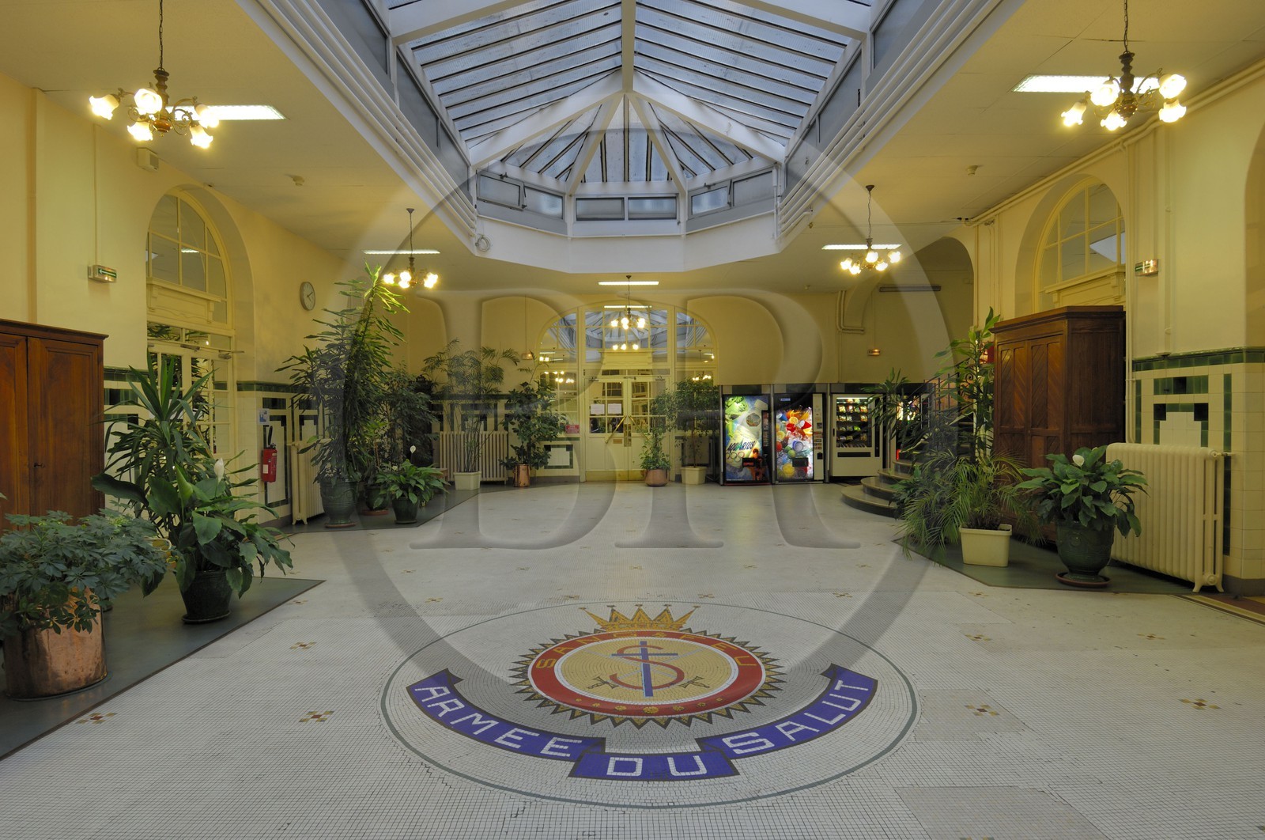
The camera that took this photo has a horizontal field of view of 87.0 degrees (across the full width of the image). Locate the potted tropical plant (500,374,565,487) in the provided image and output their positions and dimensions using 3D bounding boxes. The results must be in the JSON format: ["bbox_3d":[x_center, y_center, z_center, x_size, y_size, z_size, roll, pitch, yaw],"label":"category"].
[{"bbox_3d":[-2.036,0.222,13.600,1.330,2.260,1.150,-1,1,-1],"label":"potted tropical plant"}]

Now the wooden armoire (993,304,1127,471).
[{"bbox_3d":[4.540,0.104,7.220,0.590,2.460,1.390,0,1,0],"label":"wooden armoire"}]

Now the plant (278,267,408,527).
[{"bbox_3d":[-3.952,-0.344,9.100,1.600,3.520,1.420,-1,1,-1],"label":"plant"}]

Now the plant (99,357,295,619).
[{"bbox_3d":[-3.110,0.469,4.740,1.300,1.780,1.220,0,1,0],"label":"plant"}]

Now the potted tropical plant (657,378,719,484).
[{"bbox_3d":[1.131,0.220,13.500,1.250,2.120,1.050,0,1,-1],"label":"potted tropical plant"}]

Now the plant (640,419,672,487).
[{"bbox_3d":[0.480,0.660,13.500,0.670,1.340,0.620,-1,1,-1],"label":"plant"}]

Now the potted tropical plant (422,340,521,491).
[{"bbox_3d":[-3.071,-0.076,12.750,1.800,2.850,1.550,0,1,-1],"label":"potted tropical plant"}]

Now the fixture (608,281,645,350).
[{"bbox_3d":[-0.093,-2.083,12.550,0.670,1.170,0.670,-1,1,-1],"label":"fixture"}]

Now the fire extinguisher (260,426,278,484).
[{"bbox_3d":[-4.180,0.398,7.670,0.180,0.650,0.170,0,1,0],"label":"fire extinguisher"}]

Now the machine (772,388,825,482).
[{"bbox_3d":[3.365,0.375,13.830,0.980,1.840,0.840,-1,1,-1],"label":"machine"}]

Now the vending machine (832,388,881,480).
[{"bbox_3d":[4.563,0.361,13.930,1.020,1.800,0.880,0,1,-1],"label":"vending machine"}]

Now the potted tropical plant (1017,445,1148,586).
[{"bbox_3d":[3.770,0.783,5.590,0.990,1.150,0.980,0,1,0],"label":"potted tropical plant"}]

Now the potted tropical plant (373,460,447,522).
[{"bbox_3d":[-3.028,0.978,9.100,0.970,0.850,0.920,0,1,-1],"label":"potted tropical plant"}]

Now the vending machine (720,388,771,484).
[{"bbox_3d":[2.280,0.390,13.780,0.970,1.840,0.840,-1,1,-1],"label":"vending machine"}]

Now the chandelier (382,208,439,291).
[{"bbox_3d":[-2.759,-2.130,8.330,0.680,1.030,0.680,0,1,-1],"label":"chandelier"}]

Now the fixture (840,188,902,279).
[{"bbox_3d":[2.702,-2.146,7.580,0.680,1.030,0.680,0,1,-1],"label":"fixture"}]

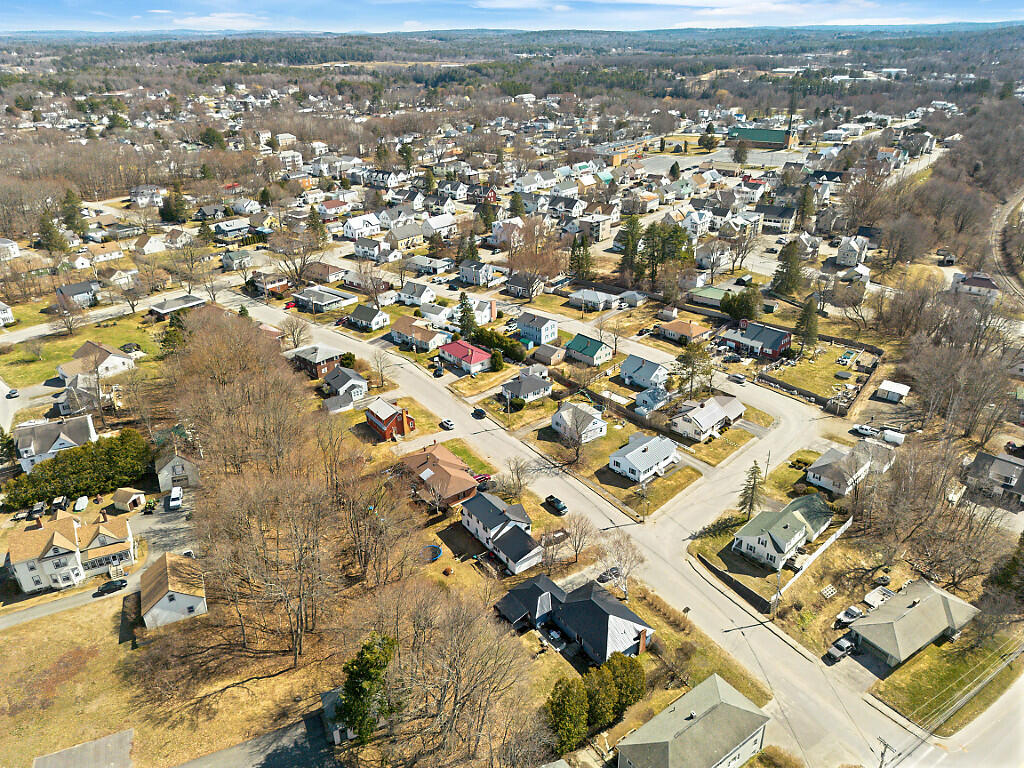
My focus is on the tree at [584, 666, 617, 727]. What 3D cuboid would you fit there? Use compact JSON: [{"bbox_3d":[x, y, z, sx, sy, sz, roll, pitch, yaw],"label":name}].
[{"bbox_3d":[12.360,43.380,98.140,4.700,10.910,4.700,0,26,0],"label":"tree"}]

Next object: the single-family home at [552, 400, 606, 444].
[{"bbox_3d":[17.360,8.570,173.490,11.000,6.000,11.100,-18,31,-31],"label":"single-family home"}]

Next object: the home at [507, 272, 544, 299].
[{"bbox_3d":[5.280,-37.510,266.060,12.400,6.000,9.700,19,32,33],"label":"home"}]

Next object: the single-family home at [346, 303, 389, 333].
[{"bbox_3d":[-46.900,-22.650,235.980,11.100,6.200,8.100,19,32,33],"label":"single-family home"}]

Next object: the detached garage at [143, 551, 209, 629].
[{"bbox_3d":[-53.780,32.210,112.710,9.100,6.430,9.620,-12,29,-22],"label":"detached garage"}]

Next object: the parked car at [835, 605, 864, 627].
[{"bbox_3d":[58.480,39.990,123.110,4.400,1.550,1.820,-16,30,-28],"label":"parked car"}]

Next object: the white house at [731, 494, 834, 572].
[{"bbox_3d":[52.840,26.120,136.900,11.000,7.200,22.300,23,34,38],"label":"white house"}]

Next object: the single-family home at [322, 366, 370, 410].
[{"bbox_3d":[-45.010,0.900,188.910,12.900,6.000,14.700,-18,32,-32],"label":"single-family home"}]

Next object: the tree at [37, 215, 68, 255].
[{"bbox_3d":[-210.050,-68.000,321.410,11.660,17.430,11.660,0,26,0],"label":"tree"}]

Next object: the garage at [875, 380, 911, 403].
[{"bbox_3d":[102.190,2.200,189.890,6.700,2.800,6.300,21,33,35],"label":"garage"}]

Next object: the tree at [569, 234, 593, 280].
[{"bbox_3d":[26.750,-48.590,274.580,8.950,18.650,8.950,0,26,0],"label":"tree"}]

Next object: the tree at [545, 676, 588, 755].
[{"bbox_3d":[7.770,46.340,99.520,5.760,12.420,5.760,-1,26,0],"label":"tree"}]

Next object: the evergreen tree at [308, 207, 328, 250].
[{"bbox_3d":[-87.430,-69.580,316.760,7.980,19.530,7.980,0,26,0],"label":"evergreen tree"}]

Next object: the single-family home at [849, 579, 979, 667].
[{"bbox_3d":[65.220,38.070,115.260,21.000,5.100,9.600,-16,31,-29],"label":"single-family home"}]

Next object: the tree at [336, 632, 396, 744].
[{"bbox_3d":[-19.320,40.980,94.940,6.400,17.500,6.400,0,26,0],"label":"tree"}]

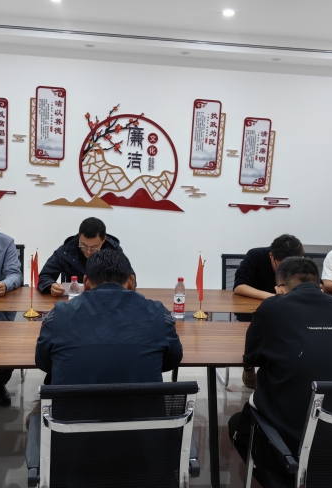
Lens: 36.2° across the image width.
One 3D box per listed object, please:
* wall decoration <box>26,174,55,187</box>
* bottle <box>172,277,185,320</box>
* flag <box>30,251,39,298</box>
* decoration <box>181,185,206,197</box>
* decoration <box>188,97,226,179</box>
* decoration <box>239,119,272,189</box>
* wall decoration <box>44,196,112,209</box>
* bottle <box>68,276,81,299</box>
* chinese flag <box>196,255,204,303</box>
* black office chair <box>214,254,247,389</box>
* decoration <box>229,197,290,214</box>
[{"bbox_3d":[-1.435,-0.720,5.811,0.318,0.128,0.025,3,9,-5],"label":"wall decoration"},{"bbox_3d":[0.082,0.294,2.804,0.065,0.230,0.065,3,10,-4],"label":"bottle"},{"bbox_3d":[-0.714,0.167,2.759,0.042,0.236,0.200,3,9,-5],"label":"flag"},{"bbox_3d":[0.327,-0.610,5.959,0.301,0.129,0.025,3,9,-5],"label":"decoration"},{"bbox_3d":[0.480,-1.218,5.859,0.391,0.866,0.040,3,9,-5],"label":"decoration"},{"bbox_3d":[1.006,-1.020,5.681,0.310,0.750,0.030,3,10,-4],"label":"decoration"},{"bbox_3d":[-0.977,-0.476,5.668,0.770,0.130,0.030,3,10,-4],"label":"wall decoration"},{"bbox_3d":[-0.513,0.296,2.837,0.065,0.232,0.065,1,9,-7],"label":"bottle"},{"bbox_3d":[0.199,0.196,2.916,0.042,0.233,0.200,3,9,-5],"label":"chinese flag"},{"bbox_3d":[0.700,0.566,3.897,0.550,0.900,0.620,2,10,-7],"label":"black office chair"},{"bbox_3d":[1.114,-0.457,6.040,0.742,0.201,0.030,3,9,-5],"label":"decoration"}]

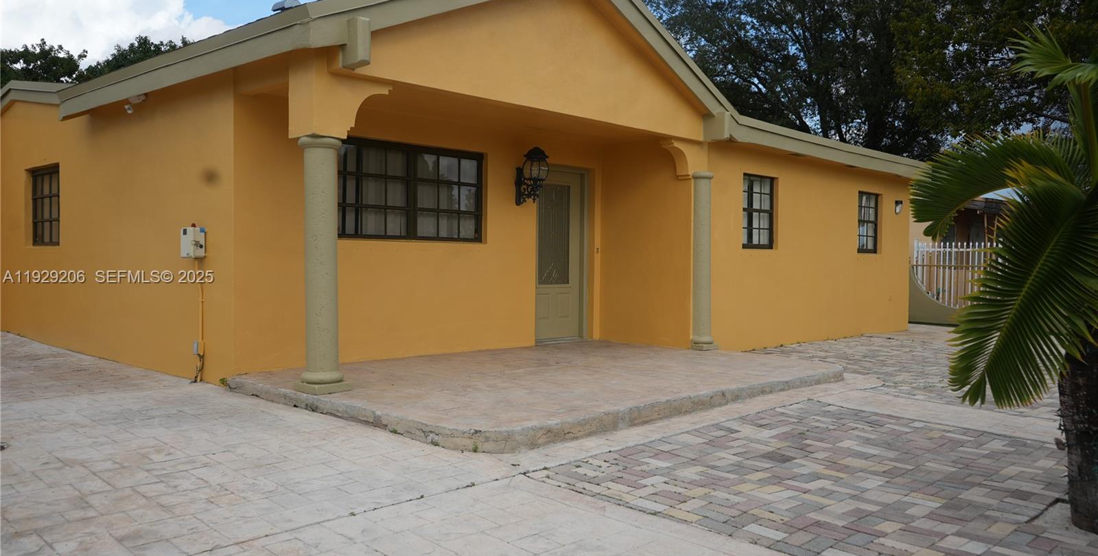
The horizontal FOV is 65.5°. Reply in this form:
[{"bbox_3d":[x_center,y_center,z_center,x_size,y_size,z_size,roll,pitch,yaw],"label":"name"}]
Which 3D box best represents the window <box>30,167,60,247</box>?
[{"bbox_3d":[-6.397,-0.905,10.954,1.390,1.015,0.082,2,2,44],"label":"window"}]

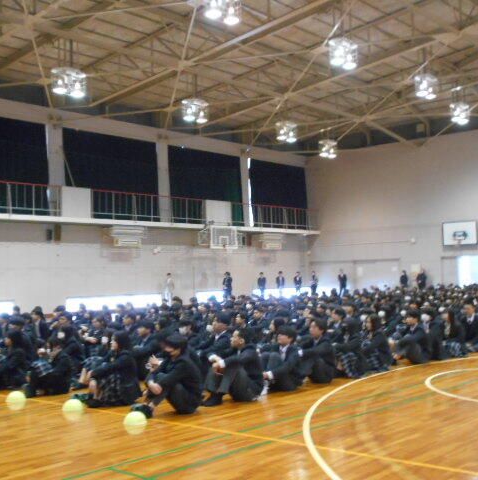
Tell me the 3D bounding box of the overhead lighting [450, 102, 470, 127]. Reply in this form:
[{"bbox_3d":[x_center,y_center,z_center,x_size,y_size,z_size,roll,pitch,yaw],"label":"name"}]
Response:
[{"bbox_3d":[10.258,-5.849,33.472,0.950,0.800,0.950,-5,-4,41],"label":"overhead lighting"}]

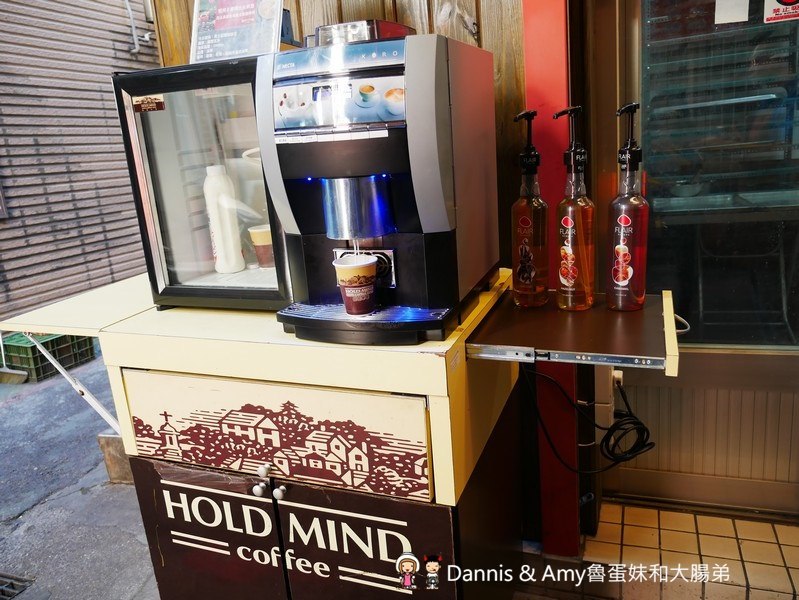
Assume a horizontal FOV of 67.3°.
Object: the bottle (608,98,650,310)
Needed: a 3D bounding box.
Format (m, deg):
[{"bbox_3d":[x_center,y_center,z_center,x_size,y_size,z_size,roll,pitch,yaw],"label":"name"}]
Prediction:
[{"bbox_3d":[0.451,-0.180,1.192,0.087,0.401,0.075,-13,17,-27],"label":"bottle"}]

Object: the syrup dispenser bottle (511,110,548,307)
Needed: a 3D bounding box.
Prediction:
[{"bbox_3d":[0.268,-0.188,1.267,0.087,0.404,0.075,-14,18,-31],"label":"syrup dispenser bottle"}]

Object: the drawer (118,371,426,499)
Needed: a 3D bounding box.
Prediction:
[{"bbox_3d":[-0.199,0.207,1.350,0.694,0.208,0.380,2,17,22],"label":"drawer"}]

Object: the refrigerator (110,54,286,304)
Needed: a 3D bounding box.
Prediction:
[{"bbox_3d":[-0.336,-0.266,1.423,0.366,0.519,0.400,2,17,22],"label":"refrigerator"}]

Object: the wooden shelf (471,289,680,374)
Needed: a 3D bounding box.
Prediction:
[{"bbox_3d":[0.338,0.048,1.215,0.396,0.040,0.373,2,17,22],"label":"wooden shelf"}]

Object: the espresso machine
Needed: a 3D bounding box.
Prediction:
[{"bbox_3d":[-0.024,-0.266,1.228,0.344,0.575,0.508,2,17,22],"label":"espresso machine"}]

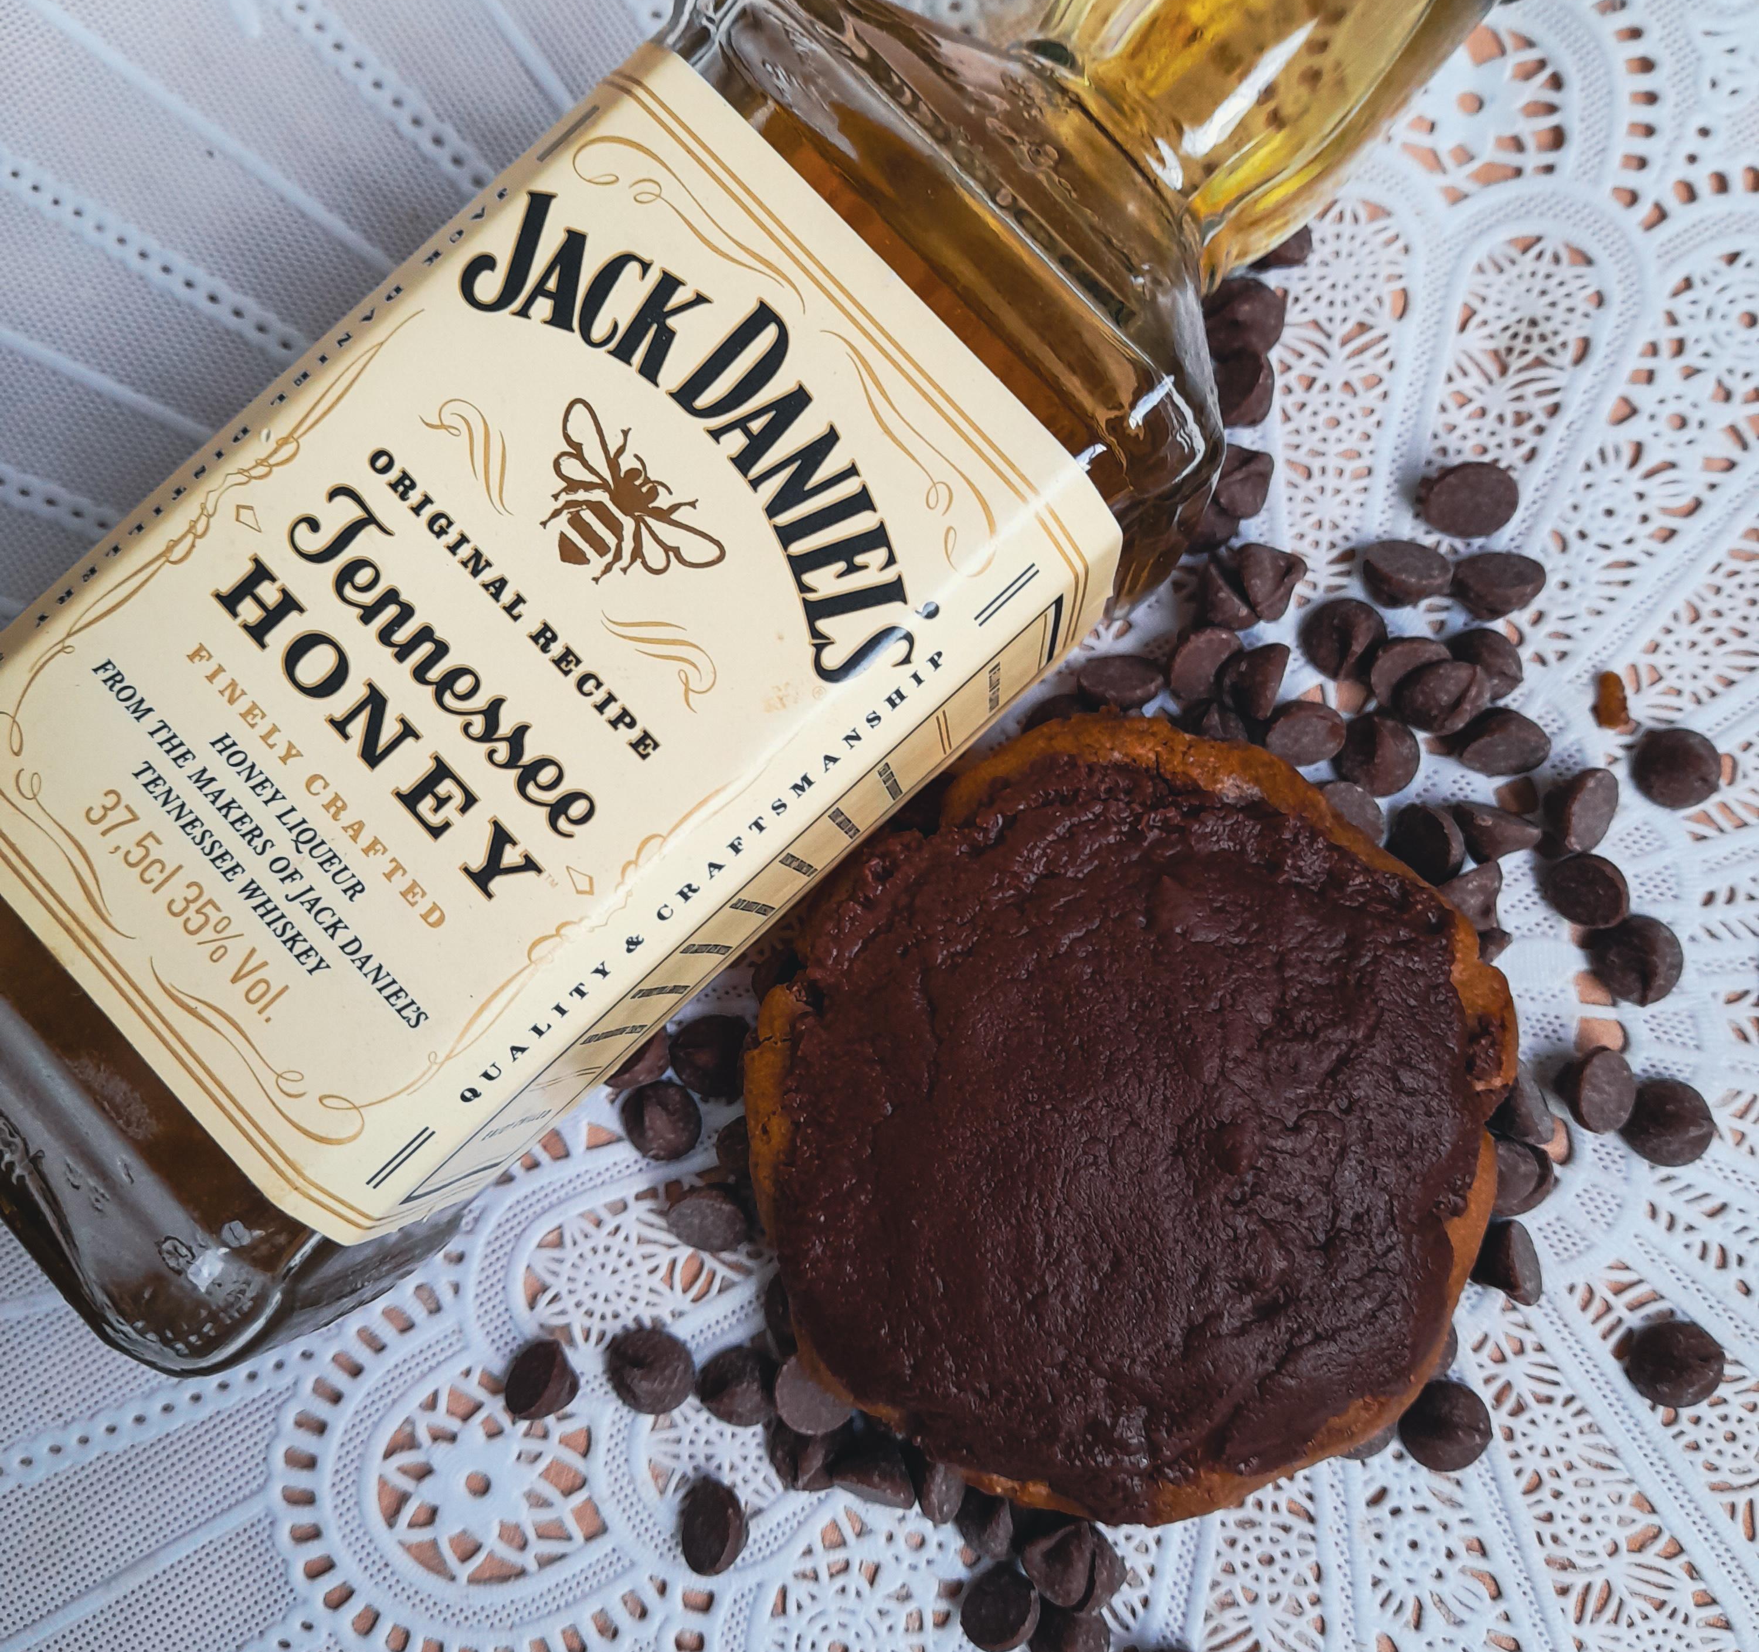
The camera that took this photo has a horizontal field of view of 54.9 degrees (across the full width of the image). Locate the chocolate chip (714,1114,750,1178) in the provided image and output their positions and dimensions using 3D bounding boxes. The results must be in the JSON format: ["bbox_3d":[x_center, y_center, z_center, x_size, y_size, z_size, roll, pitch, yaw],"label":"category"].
[{"bbox_3d":[-0.015,0.038,0.199,0.010,0.007,0.010,0,86,3],"label":"chocolate chip"}]

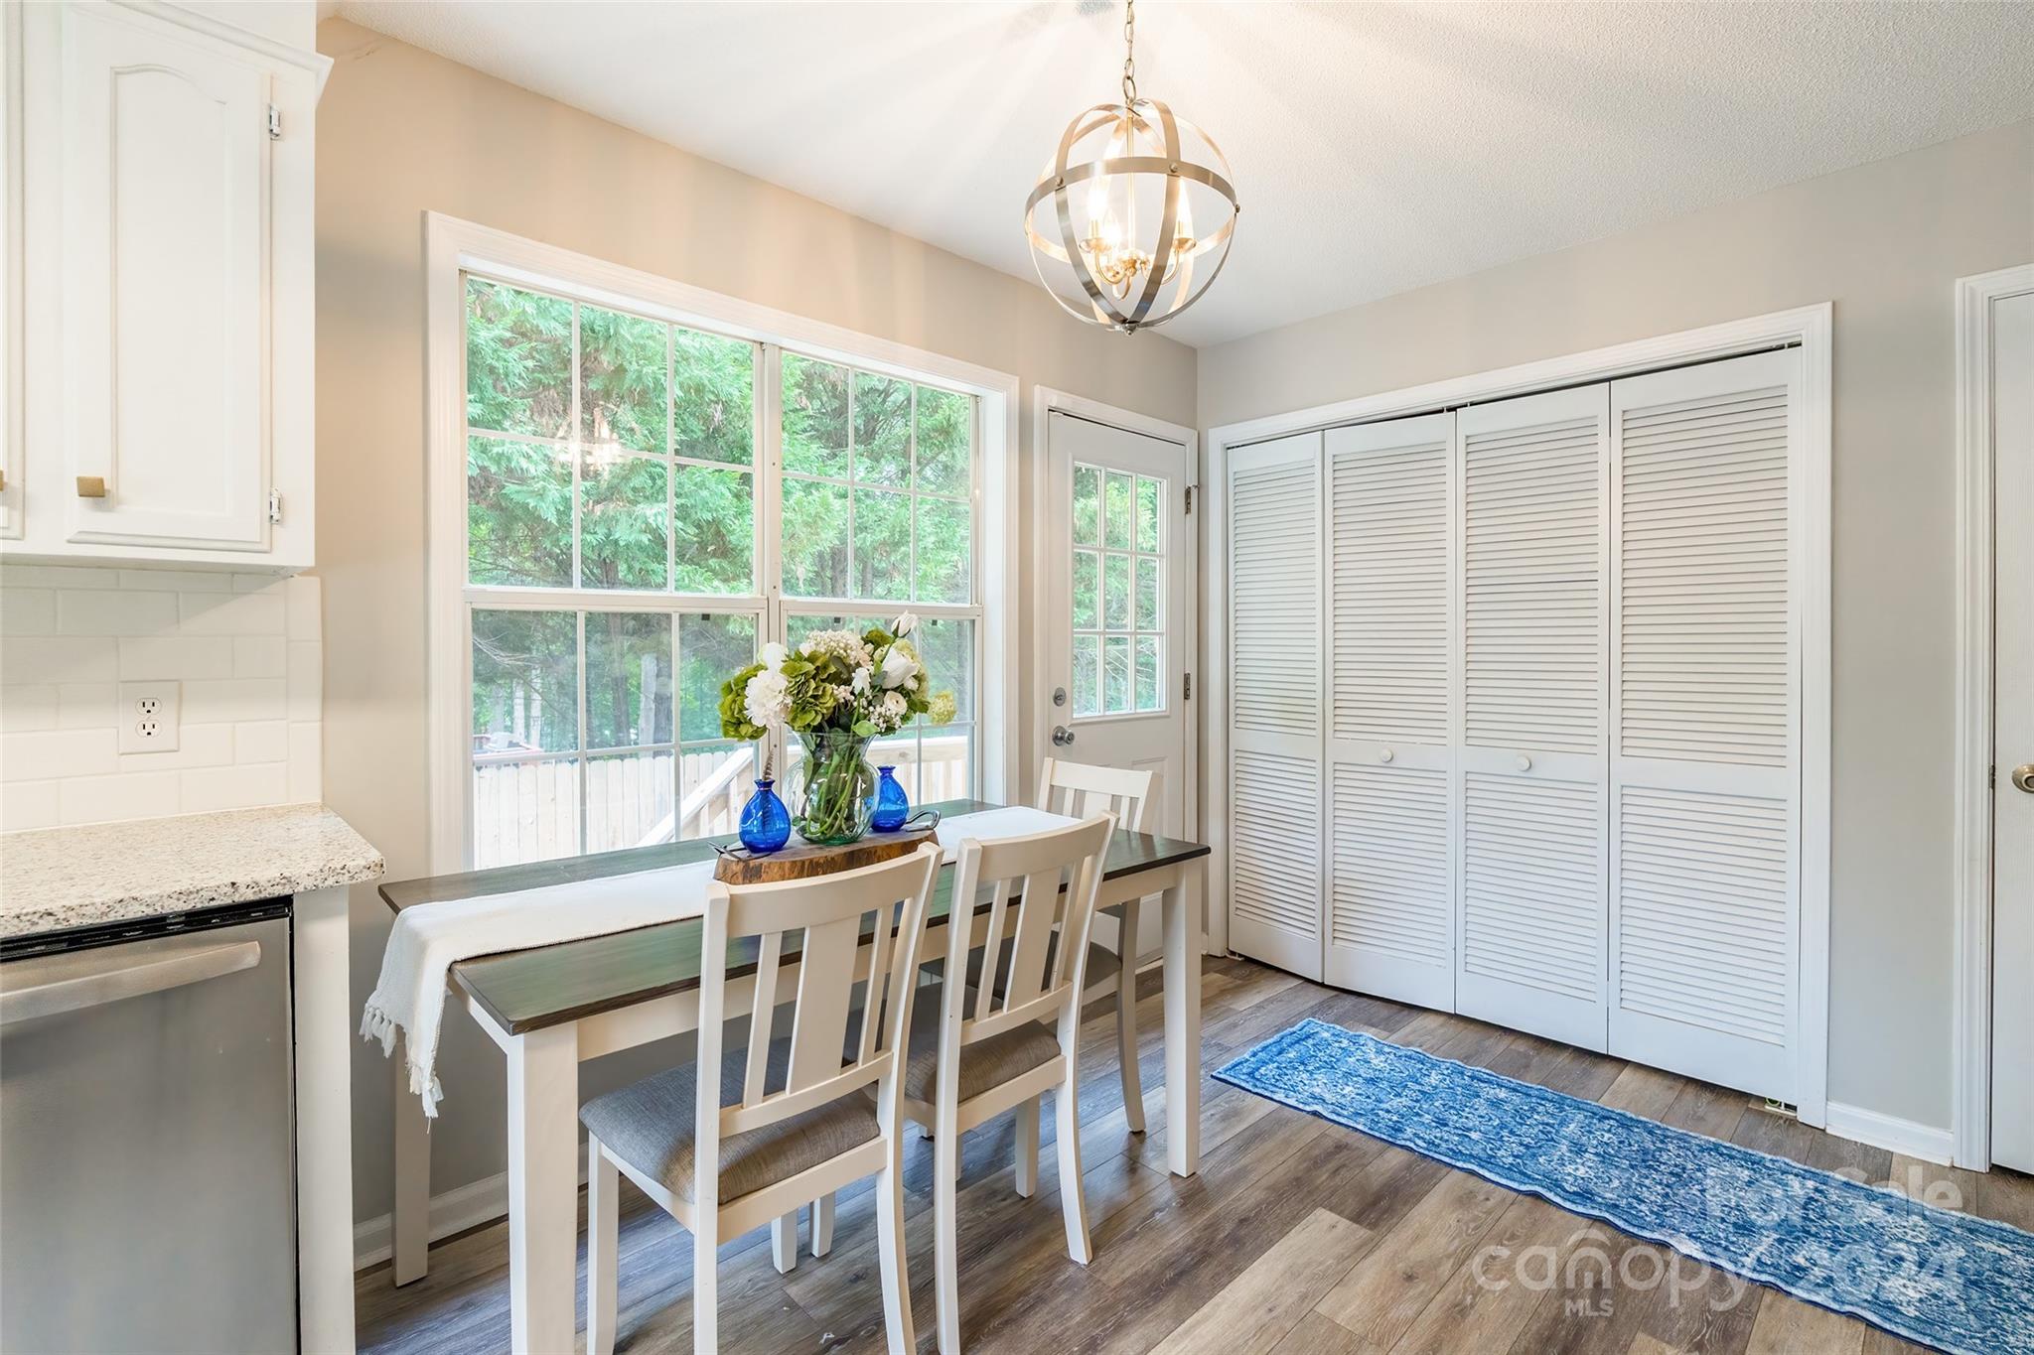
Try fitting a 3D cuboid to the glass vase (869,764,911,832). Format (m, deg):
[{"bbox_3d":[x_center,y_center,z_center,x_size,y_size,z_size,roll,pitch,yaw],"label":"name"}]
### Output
[{"bbox_3d":[-0.306,0.287,2.160,0.108,0.156,0.108,0,1,0],"label":"glass vase"}]

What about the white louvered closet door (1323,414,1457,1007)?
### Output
[{"bbox_3d":[1.321,0.118,3.202,0.450,2.040,0.035,1,1,40],"label":"white louvered closet door"}]

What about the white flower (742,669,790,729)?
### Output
[{"bbox_3d":[-0.547,0.047,1.970,0.104,0.125,0.095,0,1,3],"label":"white flower"}]

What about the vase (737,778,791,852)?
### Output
[{"bbox_3d":[-0.538,0.293,1.928,0.112,0.155,0.112,-1,2,-43],"label":"vase"}]

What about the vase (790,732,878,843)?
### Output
[{"bbox_3d":[-0.415,0.241,2.031,0.190,0.250,0.190,0,1,0],"label":"vase"}]

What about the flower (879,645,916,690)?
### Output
[{"bbox_3d":[-0.268,-0.021,2.030,0.082,0.100,0.080,-1,1,-20],"label":"flower"}]

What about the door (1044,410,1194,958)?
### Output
[{"bbox_3d":[0.387,0.117,3.403,0.785,2.050,0.045,-1,2,-43],"label":"door"}]

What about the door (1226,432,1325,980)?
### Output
[{"bbox_3d":[1.011,0.107,3.526,0.035,2.040,0.440,-1,1,-37],"label":"door"}]

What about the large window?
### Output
[{"bbox_3d":[-0.671,-0.192,2.531,1.520,1.450,0.090,-1,2,-43],"label":"large window"}]

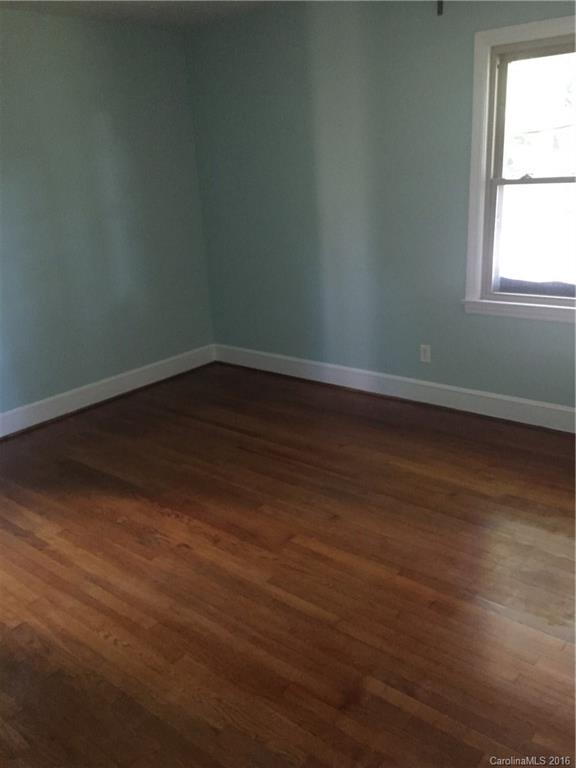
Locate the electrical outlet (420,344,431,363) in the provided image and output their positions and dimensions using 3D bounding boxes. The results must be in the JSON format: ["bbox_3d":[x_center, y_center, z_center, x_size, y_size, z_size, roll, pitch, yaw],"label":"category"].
[{"bbox_3d":[0.860,-0.190,4.007,0.072,0.115,0.012,12,23,37],"label":"electrical outlet"}]

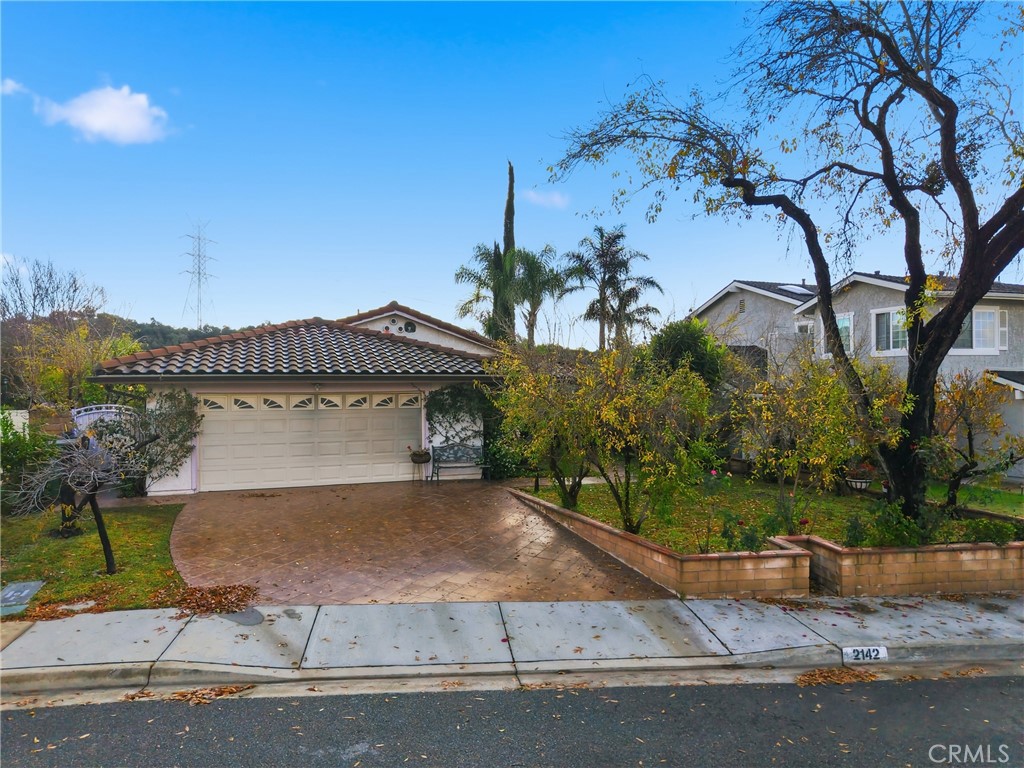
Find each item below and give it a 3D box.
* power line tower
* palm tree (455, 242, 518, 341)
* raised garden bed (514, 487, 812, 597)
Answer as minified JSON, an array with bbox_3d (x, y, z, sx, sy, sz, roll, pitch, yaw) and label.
[{"bbox_3d":[-92.600,-30.200,210.000,8.000,36.000,12.000,0,0,21],"label":"power line tower"},{"bbox_3d":[-1.300,-3.100,40.000,4.300,10.000,4.300,0,0,0],"label":"palm tree"},{"bbox_3d":[2.150,2.740,13.100,1.950,0.720,6.800,0,0,-23],"label":"raised garden bed"}]

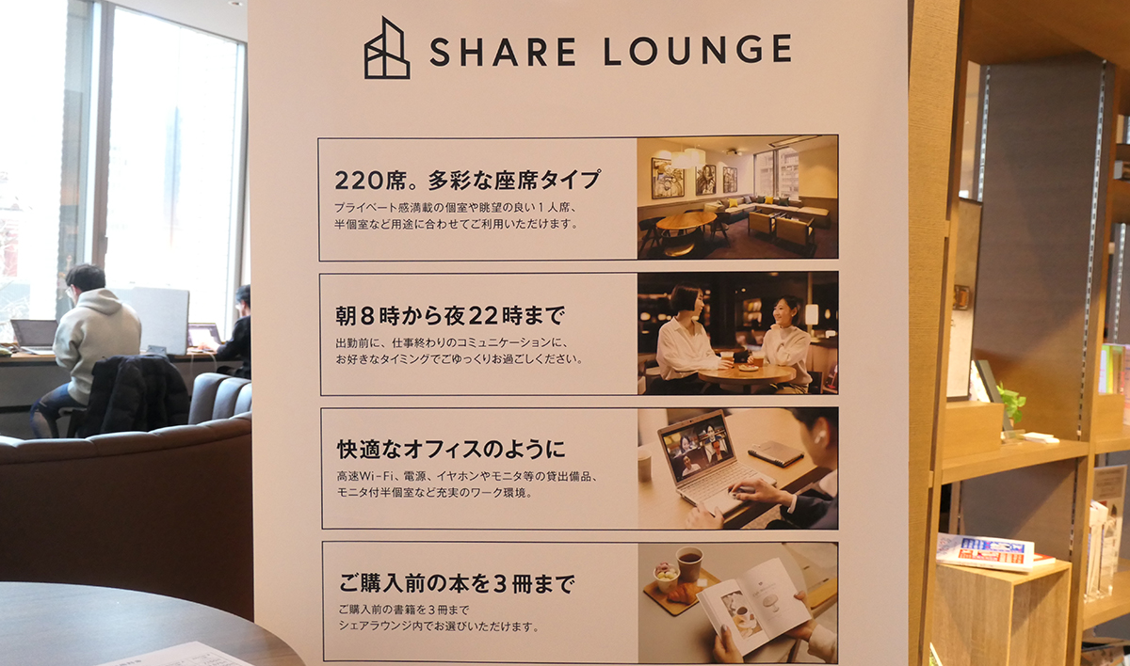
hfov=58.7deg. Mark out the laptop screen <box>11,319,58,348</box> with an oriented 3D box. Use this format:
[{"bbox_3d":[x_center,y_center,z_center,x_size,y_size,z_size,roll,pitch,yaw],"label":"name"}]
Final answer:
[{"bbox_3d":[-3.467,0.002,6.623,0.012,0.211,0.309,-37,-19,27],"label":"laptop screen"}]

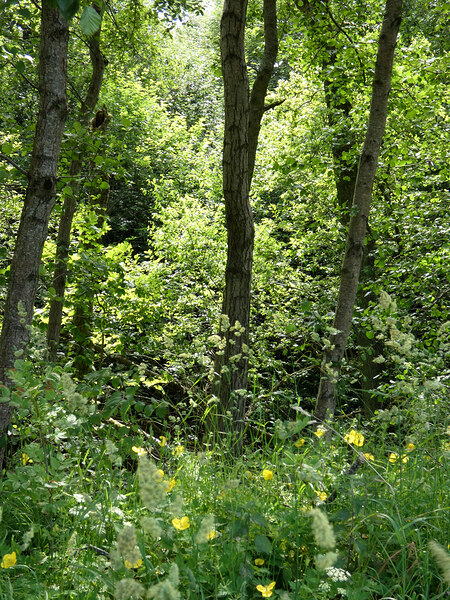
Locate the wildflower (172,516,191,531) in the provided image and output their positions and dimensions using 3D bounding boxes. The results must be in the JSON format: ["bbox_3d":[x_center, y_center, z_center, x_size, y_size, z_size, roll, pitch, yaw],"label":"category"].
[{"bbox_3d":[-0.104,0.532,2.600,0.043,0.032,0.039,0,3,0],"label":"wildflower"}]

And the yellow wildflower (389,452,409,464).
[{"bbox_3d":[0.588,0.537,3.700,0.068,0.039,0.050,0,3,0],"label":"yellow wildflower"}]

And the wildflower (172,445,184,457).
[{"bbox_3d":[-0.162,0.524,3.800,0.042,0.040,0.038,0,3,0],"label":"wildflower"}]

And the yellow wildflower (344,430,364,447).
[{"bbox_3d":[0.486,0.520,4.100,0.075,0.057,0.050,0,3,0],"label":"yellow wildflower"}]

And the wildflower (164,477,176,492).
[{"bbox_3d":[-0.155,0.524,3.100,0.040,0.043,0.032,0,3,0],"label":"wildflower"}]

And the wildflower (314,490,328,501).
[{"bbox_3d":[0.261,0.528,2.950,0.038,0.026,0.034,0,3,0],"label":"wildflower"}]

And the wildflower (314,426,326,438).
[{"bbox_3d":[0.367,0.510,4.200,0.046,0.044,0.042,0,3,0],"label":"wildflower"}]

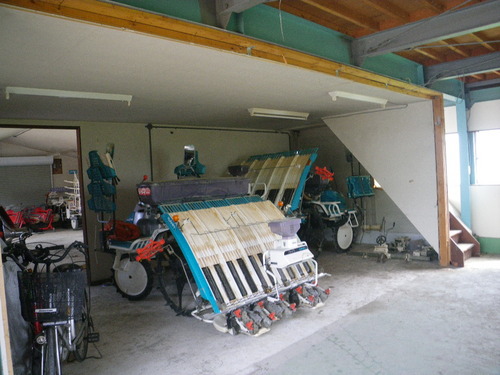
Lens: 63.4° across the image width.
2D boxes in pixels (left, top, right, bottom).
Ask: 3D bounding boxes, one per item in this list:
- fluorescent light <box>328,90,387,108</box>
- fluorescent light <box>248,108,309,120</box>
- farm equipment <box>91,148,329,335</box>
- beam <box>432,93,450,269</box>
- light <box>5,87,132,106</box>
[{"bbox_3d":[1.499,-1.174,5.497,1.235,0.108,0.137,-5,2,-41],"label":"fluorescent light"},{"bbox_3d":[0.485,-1.136,6.355,1.235,0.108,0.137,-5,2,-41],"label":"fluorescent light"},{"bbox_3d":[-0.591,0.417,5.027,3.000,1.940,1.780,-2,2,43],"label":"farm equipment"},{"bbox_3d":[2.913,-0.088,6.137,0.108,2.549,0.108,-5,2,-41],"label":"beam"},{"bbox_3d":[-1.880,-0.949,4.302,1.235,0.108,0.137,-4,2,-37],"label":"light"}]

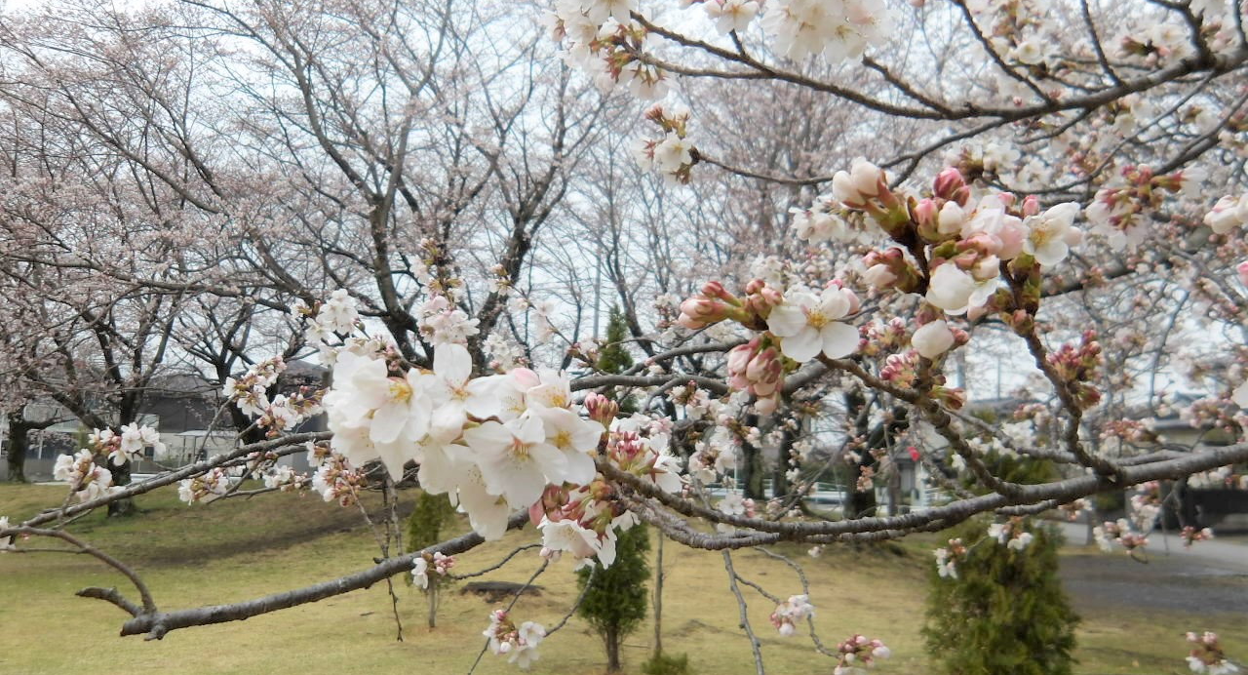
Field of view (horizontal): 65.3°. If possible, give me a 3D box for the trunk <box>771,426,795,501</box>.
[{"bbox_3d":[3.581,2.854,22.000,0.500,1.750,0.500,0,-6,0],"label":"trunk"}]

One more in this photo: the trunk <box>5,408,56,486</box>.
[{"bbox_3d":[-15.212,2.792,25.000,1.100,1.950,0.600,0,-6,0],"label":"trunk"}]

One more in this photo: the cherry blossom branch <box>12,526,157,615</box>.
[{"bbox_3d":[-0.399,0.172,0.720,0.107,0.067,0.050,0,-6,0],"label":"cherry blossom branch"}]

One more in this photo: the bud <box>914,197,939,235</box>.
[{"bbox_3d":[0.118,-0.047,0.380,0.010,0.015,0.010,0,-6,0],"label":"bud"}]

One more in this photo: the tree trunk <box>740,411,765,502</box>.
[{"bbox_3d":[2.920,2.677,22.000,0.510,2.000,0.500,0,-6,0],"label":"tree trunk"}]

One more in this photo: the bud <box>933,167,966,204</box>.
[{"bbox_3d":[0.127,-0.060,0.380,0.013,0.015,0.012,0,-6,0],"label":"bud"}]

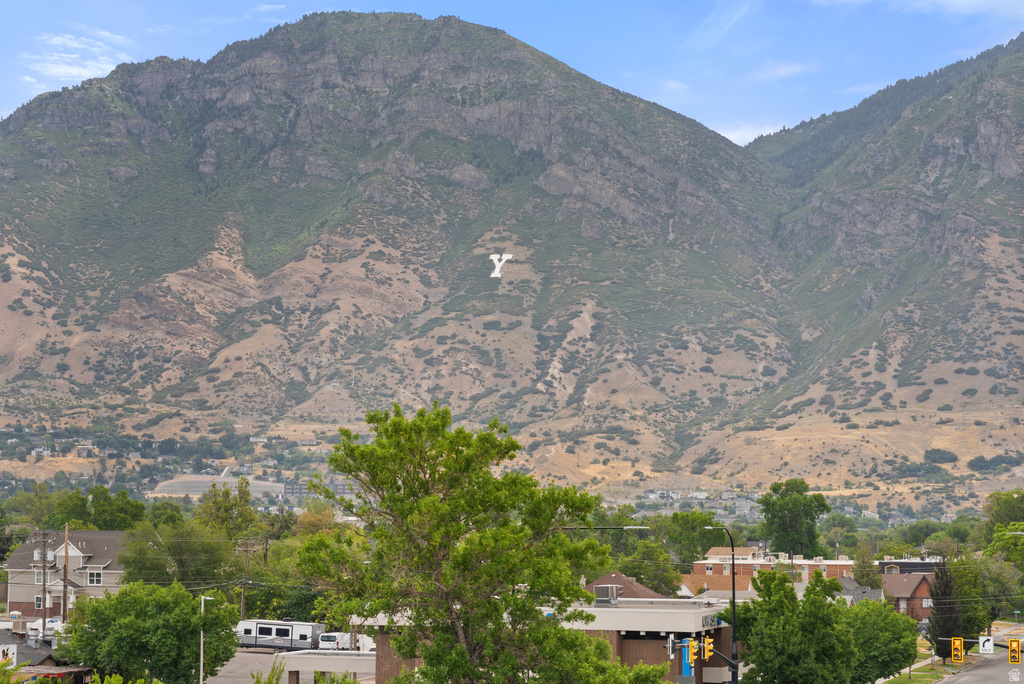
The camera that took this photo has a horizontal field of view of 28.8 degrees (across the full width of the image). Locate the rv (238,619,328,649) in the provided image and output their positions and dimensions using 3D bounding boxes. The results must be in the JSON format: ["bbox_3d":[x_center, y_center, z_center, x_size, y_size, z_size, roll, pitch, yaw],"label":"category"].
[{"bbox_3d":[-23.200,29.290,198.790,9.400,3.300,2.550,-3,-6,29],"label":"rv"}]

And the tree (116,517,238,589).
[{"bbox_3d":[-40.019,27.873,238.464,14.000,13.320,13.000,0,-5,0],"label":"tree"}]

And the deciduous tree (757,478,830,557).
[{"bbox_3d":[55.710,37.990,394.280,14.500,21.000,14.000,-2,-6,20],"label":"deciduous tree"}]

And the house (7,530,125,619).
[{"bbox_3d":[-51.640,29.150,247.980,18.500,10.800,12.800,-2,-6,23],"label":"house"}]

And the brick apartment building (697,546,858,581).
[{"bbox_3d":[48.700,40.029,349.824,30.000,7.900,14.000,-2,-5,20],"label":"brick apartment building"}]

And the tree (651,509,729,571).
[{"bbox_3d":[34.376,39.515,383.002,14.000,14.770,14.000,0,-5,0],"label":"tree"}]

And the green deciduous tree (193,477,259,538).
[{"bbox_3d":[-43.616,30.488,303.490,10.000,19.190,10.000,0,-5,0],"label":"green deciduous tree"}]

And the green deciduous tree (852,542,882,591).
[{"bbox_3d":[42.390,29.300,237.560,4.200,10.200,4.200,-2,-6,20],"label":"green deciduous tree"}]

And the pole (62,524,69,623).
[{"bbox_3d":[-53.980,28.256,240.438,0.380,12.890,0.380,0,-5,0],"label":"pole"}]

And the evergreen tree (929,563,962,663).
[{"bbox_3d":[39.762,24.843,182.511,3.300,9.690,3.300,0,-5,0],"label":"evergreen tree"}]

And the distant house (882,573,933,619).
[{"bbox_3d":[49.570,31.850,247.210,8.800,6.900,8.500,-2,-6,21],"label":"distant house"}]

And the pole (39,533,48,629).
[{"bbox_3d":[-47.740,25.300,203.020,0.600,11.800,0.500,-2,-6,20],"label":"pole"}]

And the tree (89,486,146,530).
[{"bbox_3d":[-65.184,33.069,328.359,10.500,18.290,10.500,0,-5,0],"label":"tree"}]

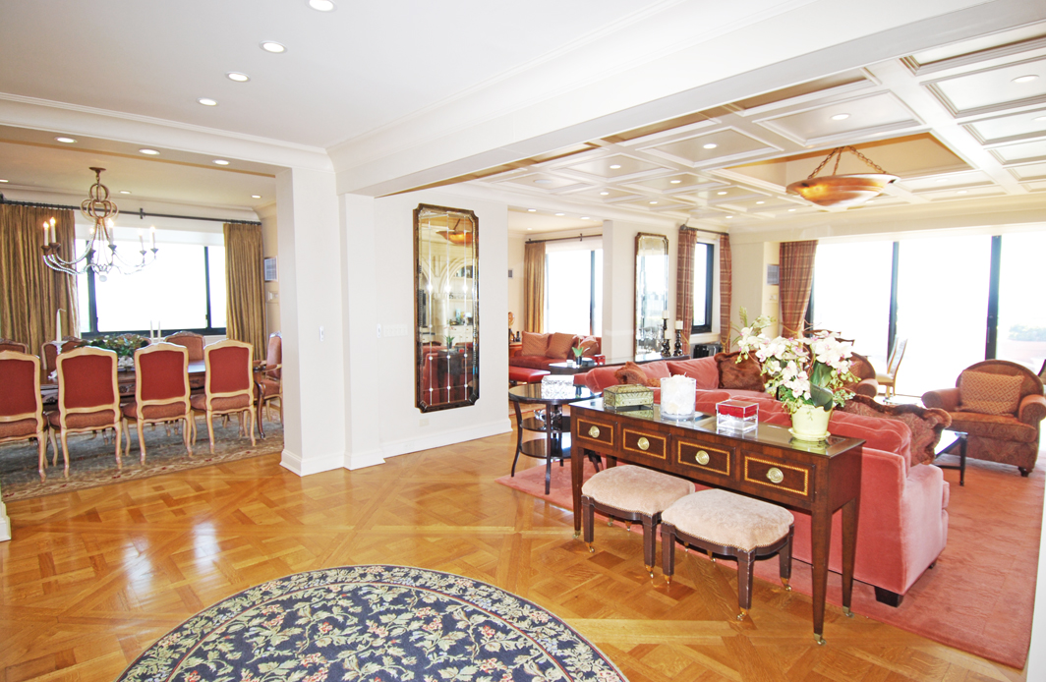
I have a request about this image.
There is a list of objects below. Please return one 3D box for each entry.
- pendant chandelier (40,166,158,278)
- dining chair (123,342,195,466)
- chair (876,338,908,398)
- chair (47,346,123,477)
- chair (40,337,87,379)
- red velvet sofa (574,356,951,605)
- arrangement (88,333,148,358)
[{"bbox_3d":[-3.973,-1.086,5.209,0.880,1.030,0.880,-4,7,-42],"label":"pendant chandelier"},{"bbox_3d":[-3.439,0.554,5.247,0.530,1.101,0.630,-4,6,-42],"label":"dining chair"},{"bbox_3d":[4.899,0.450,7.611,0.570,0.980,0.470,2,5,21],"label":"chair"},{"bbox_3d":[-3.844,0.583,4.881,0.530,1.101,0.630,-4,6,-42],"label":"chair"},{"bbox_3d":[-4.582,0.494,5.617,0.520,1.040,0.580,-4,7,-42],"label":"chair"},{"bbox_3d":[1.897,0.675,4.414,2.750,0.900,2.650,-4,7,-42],"label":"red velvet sofa"},{"bbox_3d":[-3.919,0.110,5.363,0.560,0.320,0.420,-4,7,-42],"label":"arrangement"}]

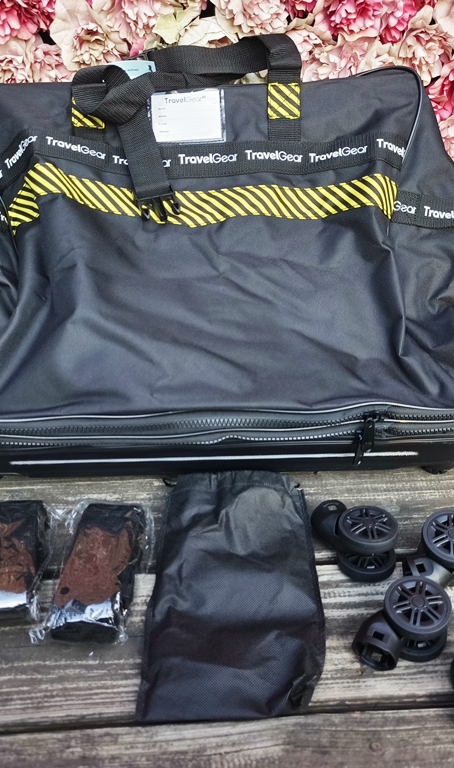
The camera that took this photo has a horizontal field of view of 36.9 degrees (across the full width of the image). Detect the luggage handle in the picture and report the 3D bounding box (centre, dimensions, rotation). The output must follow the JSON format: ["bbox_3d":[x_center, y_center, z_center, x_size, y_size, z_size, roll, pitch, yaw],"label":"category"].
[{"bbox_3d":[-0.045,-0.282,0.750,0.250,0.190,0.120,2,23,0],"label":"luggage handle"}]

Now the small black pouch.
[{"bbox_3d":[0.011,0.214,0.741,0.178,0.030,0.295,2,41,1],"label":"small black pouch"}]

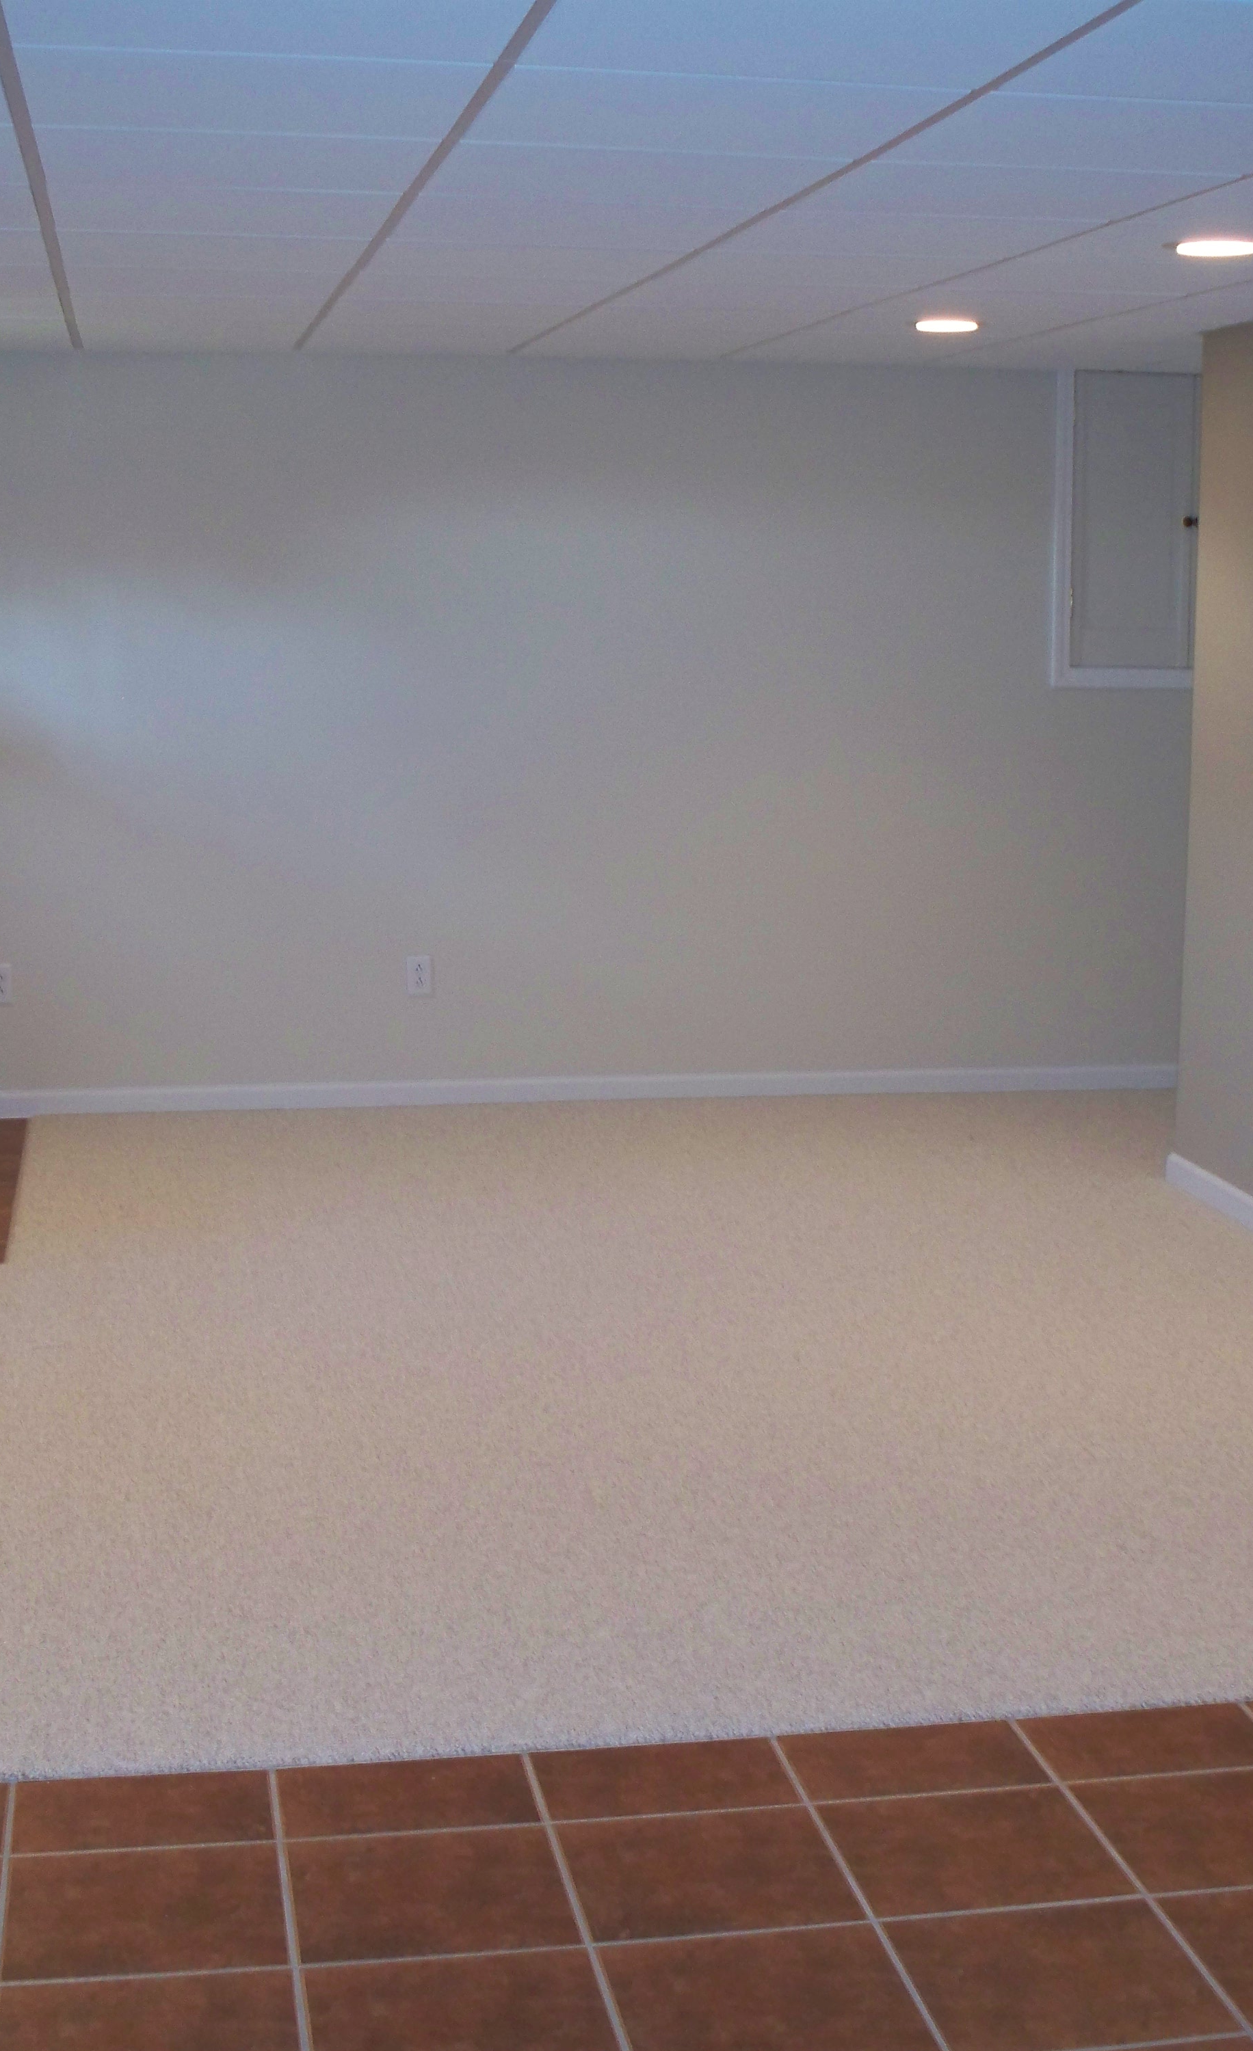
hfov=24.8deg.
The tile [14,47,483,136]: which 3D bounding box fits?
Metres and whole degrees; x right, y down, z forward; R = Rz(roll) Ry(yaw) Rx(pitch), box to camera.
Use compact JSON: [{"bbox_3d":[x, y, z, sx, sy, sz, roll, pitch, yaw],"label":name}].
[{"bbox_3d":[-0.491,-1.211,3.688,0.600,0.016,0.600,-1,9,-10],"label":"tile"}]

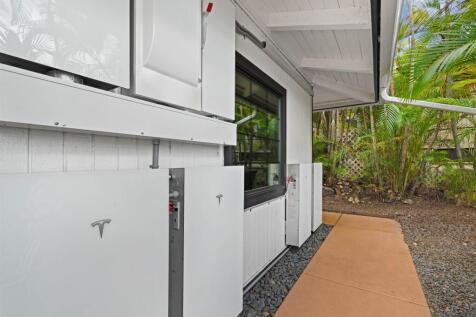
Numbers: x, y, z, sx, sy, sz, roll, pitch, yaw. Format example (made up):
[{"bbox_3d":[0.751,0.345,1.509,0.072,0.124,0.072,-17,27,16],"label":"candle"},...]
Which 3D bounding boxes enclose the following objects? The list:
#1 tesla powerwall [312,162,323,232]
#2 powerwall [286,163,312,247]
[{"bbox_3d":[1.310,0.638,3.687,0.180,1.103,0.607,0,0,34],"label":"tesla powerwall"},{"bbox_3d":[0.909,0.633,3.093,0.180,1.103,0.607,0,0,34],"label":"powerwall"}]

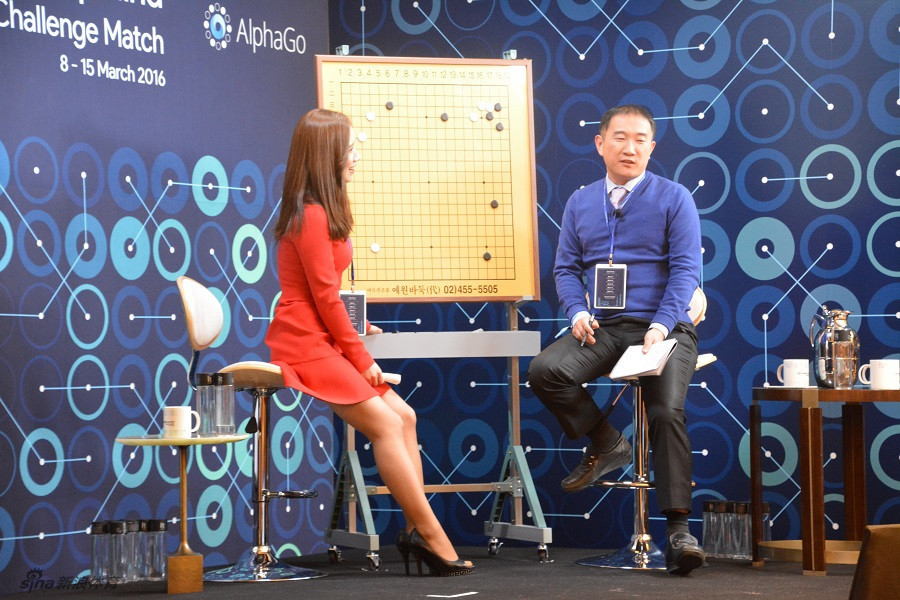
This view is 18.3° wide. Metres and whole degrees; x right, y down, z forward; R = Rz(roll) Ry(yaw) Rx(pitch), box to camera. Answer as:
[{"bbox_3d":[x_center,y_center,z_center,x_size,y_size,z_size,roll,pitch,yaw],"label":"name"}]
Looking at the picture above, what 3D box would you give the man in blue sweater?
[{"bbox_3d":[0.533,0.107,8.870,0.590,1.470,0.700,-1,-1,20],"label":"man in blue sweater"}]

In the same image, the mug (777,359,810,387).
[{"bbox_3d":[1.094,0.234,8.932,0.082,0.091,0.114,0,-1,-41],"label":"mug"}]

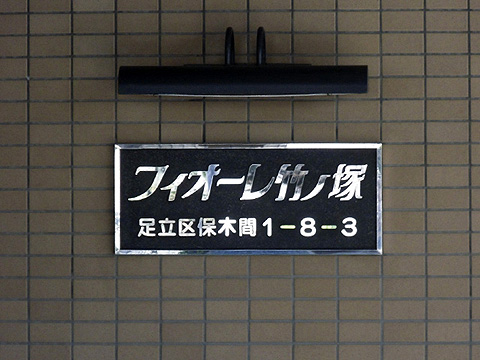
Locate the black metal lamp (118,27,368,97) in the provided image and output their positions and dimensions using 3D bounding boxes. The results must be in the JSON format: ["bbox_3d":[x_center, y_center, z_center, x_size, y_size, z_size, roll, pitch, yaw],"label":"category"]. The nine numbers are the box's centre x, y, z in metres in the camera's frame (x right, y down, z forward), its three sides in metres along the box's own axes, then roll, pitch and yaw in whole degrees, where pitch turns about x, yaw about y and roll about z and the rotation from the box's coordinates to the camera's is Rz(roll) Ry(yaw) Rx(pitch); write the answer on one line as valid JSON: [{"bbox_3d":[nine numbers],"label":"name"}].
[{"bbox_3d":[0.013,-0.261,6.714,0.544,0.159,0.240,0,0,3],"label":"black metal lamp"}]

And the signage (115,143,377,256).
[{"bbox_3d":[0.020,0.044,6.820,0.603,0.249,0.025,0,0,3],"label":"signage"}]

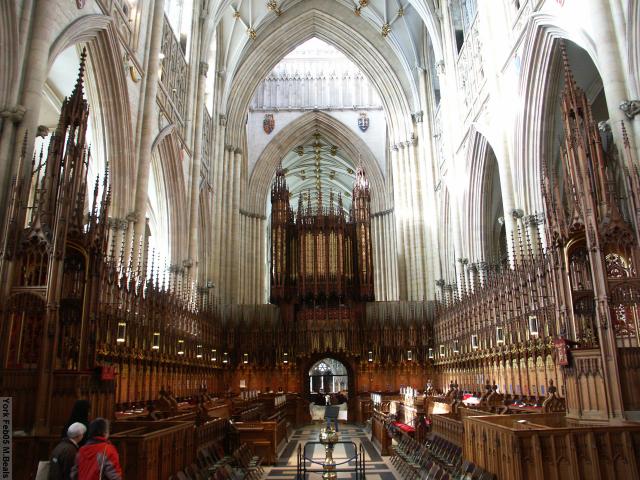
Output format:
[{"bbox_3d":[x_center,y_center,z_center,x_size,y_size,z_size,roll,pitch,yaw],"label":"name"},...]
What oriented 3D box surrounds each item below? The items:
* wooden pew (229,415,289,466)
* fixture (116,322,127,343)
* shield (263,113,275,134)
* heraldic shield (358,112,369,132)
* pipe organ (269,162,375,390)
[{"bbox_3d":[-1.940,6.938,18.454,1.350,1.140,6.000,-1,-15,1],"label":"wooden pew"},{"bbox_3d":[-5.242,2.451,13.706,0.190,0.500,0.190,-1,-15,1],"label":"fixture"},{"bbox_3d":[-5.335,-12.144,54.044,1.236,2.562,0.200,-1,-15,1],"label":"shield"},{"bbox_3d":[4.539,-12.267,53.945,1.042,2.373,0.200,-1,-15,1],"label":"heraldic shield"},{"bbox_3d":[0.130,2.303,34.607,6.500,15.400,3.400,-1,-15,1],"label":"pipe organ"}]

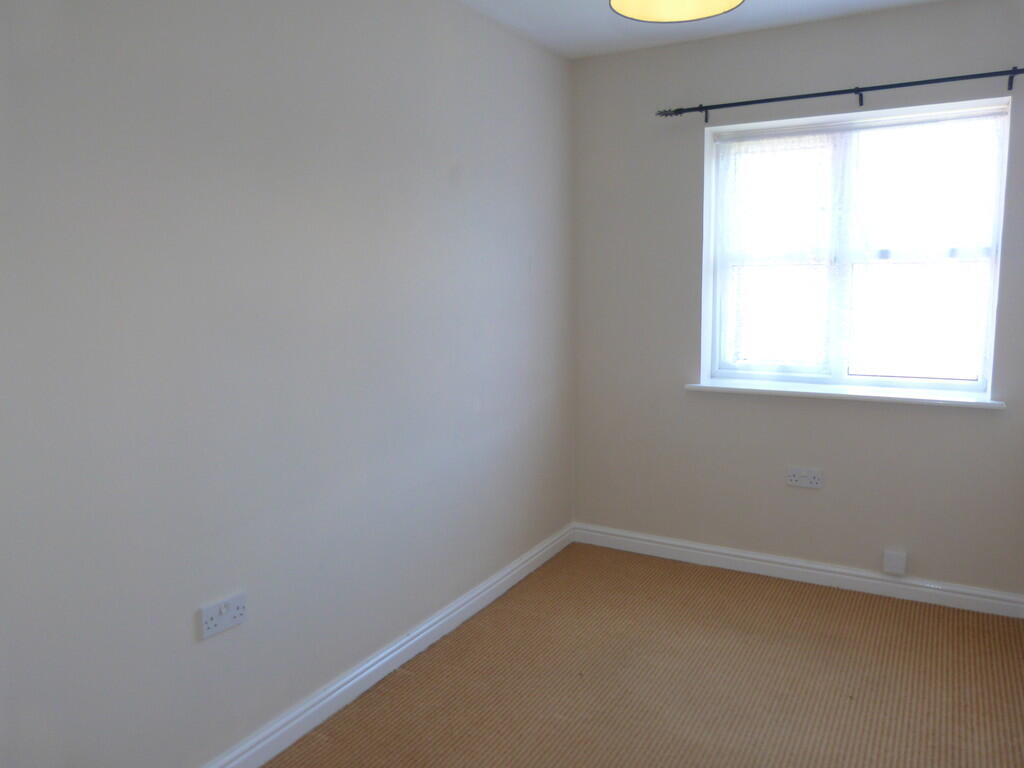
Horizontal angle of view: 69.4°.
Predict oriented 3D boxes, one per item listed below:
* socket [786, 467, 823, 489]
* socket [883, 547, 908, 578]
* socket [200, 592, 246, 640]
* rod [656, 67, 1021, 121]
[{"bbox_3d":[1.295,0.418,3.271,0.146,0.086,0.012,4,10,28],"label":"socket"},{"bbox_3d":[1.628,0.762,3.142,0.084,0.086,0.020,4,10,28],"label":"socket"},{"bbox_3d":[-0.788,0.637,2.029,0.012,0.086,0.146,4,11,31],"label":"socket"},{"bbox_3d":[1.319,-1.139,2.940,1.500,0.065,0.105,4,10,28],"label":"rod"}]

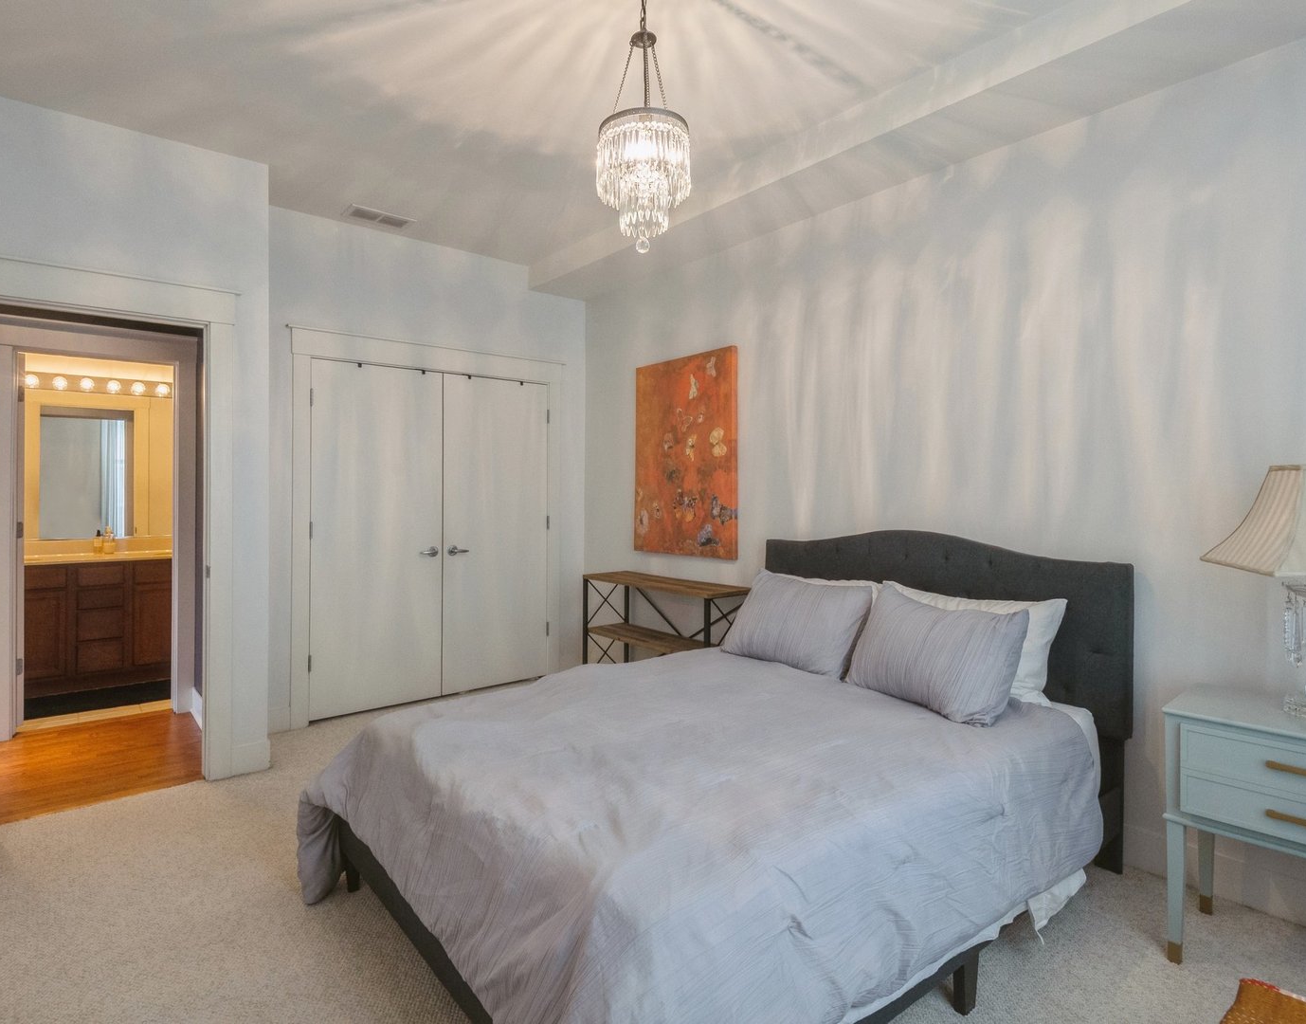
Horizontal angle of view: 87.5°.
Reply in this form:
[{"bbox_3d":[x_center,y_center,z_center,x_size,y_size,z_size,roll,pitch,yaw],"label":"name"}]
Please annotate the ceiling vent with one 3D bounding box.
[{"bbox_3d":[-1.523,-1.631,3.792,0.343,0.025,0.200,0,1,-40],"label":"ceiling vent"}]

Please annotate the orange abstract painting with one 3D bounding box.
[{"bbox_3d":[0.181,-0.330,4.117,0.043,1.182,0.849,0,1,-40],"label":"orange abstract painting"}]

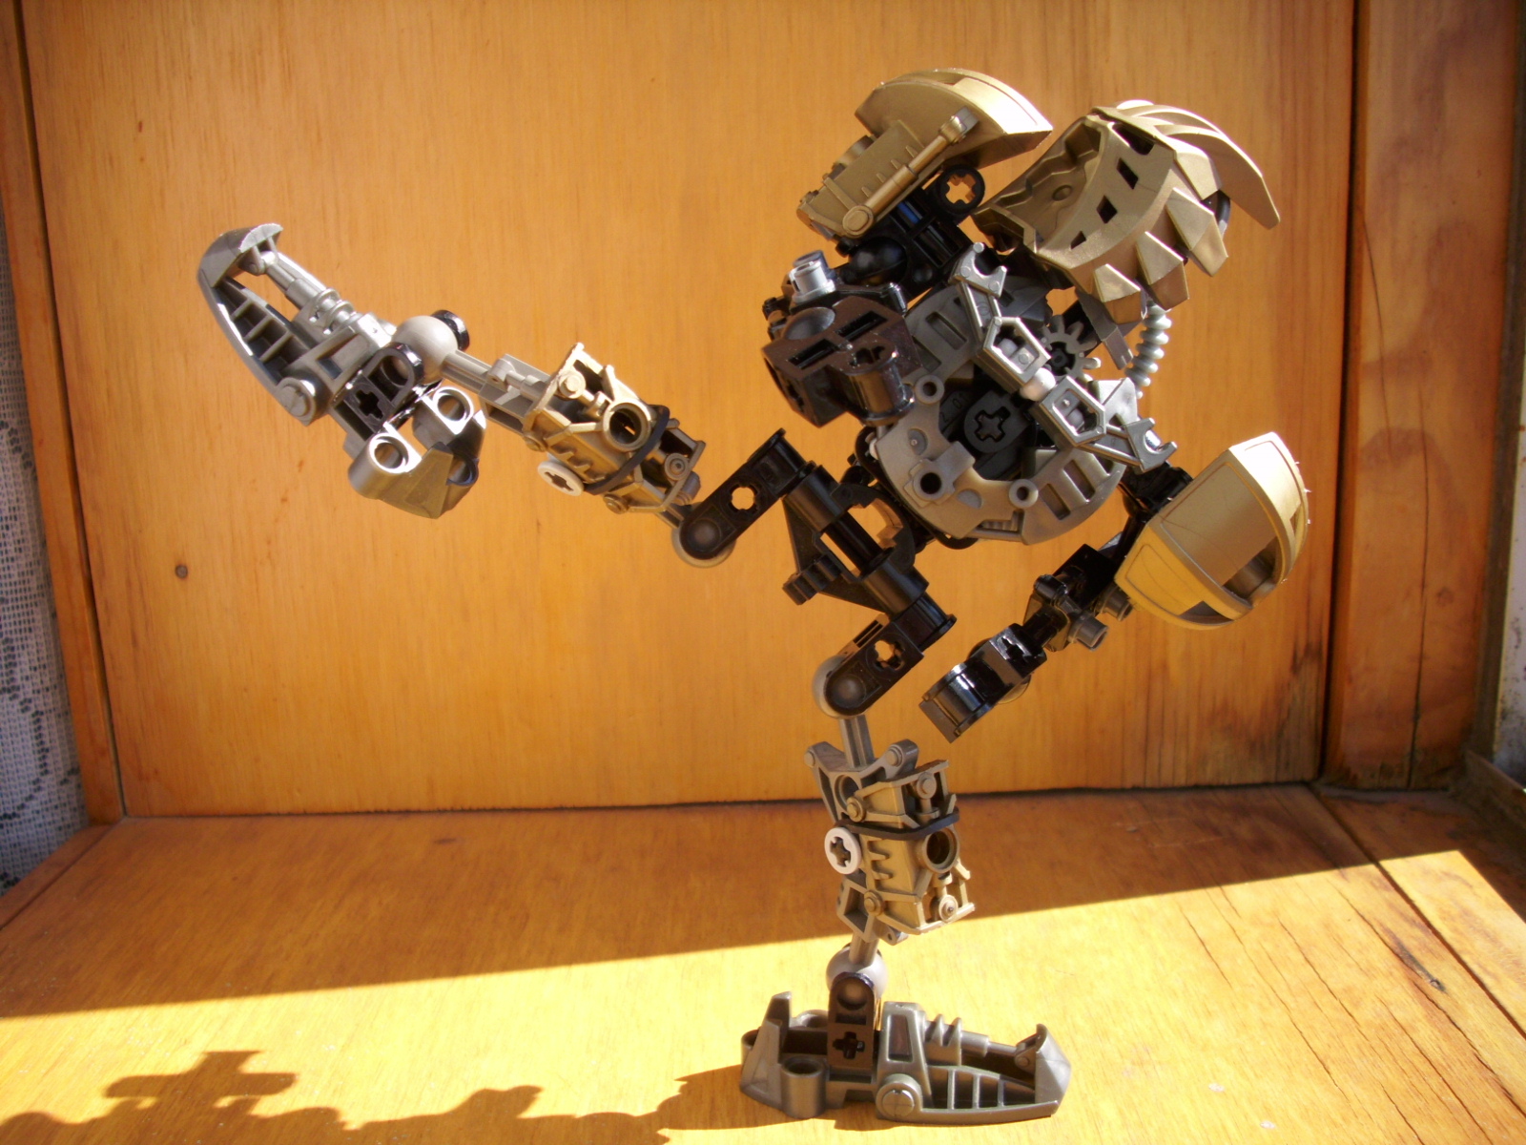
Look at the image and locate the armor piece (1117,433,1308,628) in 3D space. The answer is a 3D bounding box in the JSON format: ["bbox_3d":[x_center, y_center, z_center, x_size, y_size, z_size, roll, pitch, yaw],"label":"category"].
[{"bbox_3d":[0.070,-0.006,0.212,0.031,0.025,0.017,-40,45,0],"label":"armor piece"}]

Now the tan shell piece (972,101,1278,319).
[{"bbox_3d":[0.057,-0.055,0.212,0.033,0.028,0.029,-40,38,3],"label":"tan shell piece"}]

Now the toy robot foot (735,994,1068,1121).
[{"bbox_3d":[0.023,0.077,0.222,0.051,0.017,0.022,0,12,10],"label":"toy robot foot"}]

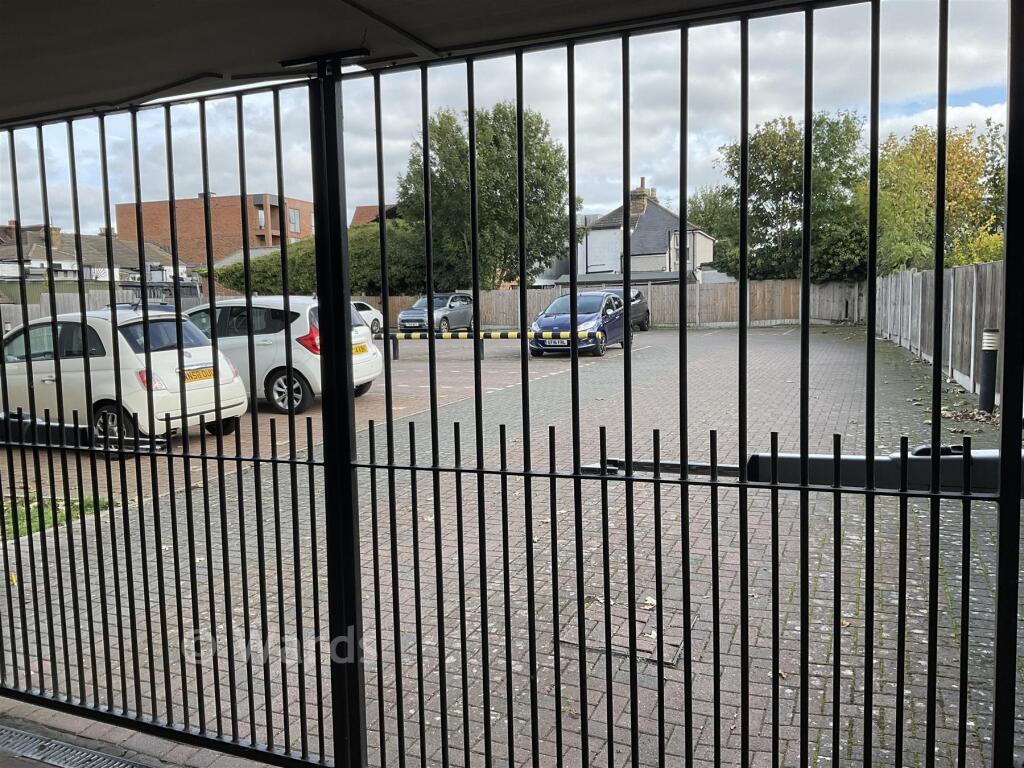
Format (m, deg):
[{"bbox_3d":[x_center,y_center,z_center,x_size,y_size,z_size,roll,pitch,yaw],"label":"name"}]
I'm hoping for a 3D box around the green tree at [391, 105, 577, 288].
[{"bbox_3d":[-1.232,-8.275,42.061,8.800,10.873,8.200,1,6,21],"label":"green tree"}]

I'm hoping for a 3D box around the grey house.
[{"bbox_3d":[8.650,-8.504,53.549,8.000,8.612,8.500,1,6,21],"label":"grey house"}]

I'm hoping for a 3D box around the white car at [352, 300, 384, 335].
[{"bbox_3d":[-6.923,-2.648,34.169,1.820,1.430,4.600,1,6,21],"label":"white car"}]

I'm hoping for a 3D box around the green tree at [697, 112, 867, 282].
[{"bbox_3d":[11.506,-7.187,37.045,7.300,9.005,6.500,1,6,21],"label":"green tree"}]

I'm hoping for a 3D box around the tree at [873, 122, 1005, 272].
[{"bbox_3d":[13.867,-5.130,28.047,4.900,6.713,4.800,1,6,21],"label":"tree"}]

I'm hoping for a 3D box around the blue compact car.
[{"bbox_3d":[1.692,-1.498,20.930,1.750,1.480,3.950,1,6,21],"label":"blue compact car"}]

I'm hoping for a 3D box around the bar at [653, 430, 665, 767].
[{"bbox_3d":[0.395,0.683,2.313,0.017,1.120,0.017,1,5,22],"label":"bar"}]

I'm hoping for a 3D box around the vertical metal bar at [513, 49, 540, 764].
[{"bbox_3d":[0.044,0.167,2.408,0.020,2.149,0.020,1,5,22],"label":"vertical metal bar"}]

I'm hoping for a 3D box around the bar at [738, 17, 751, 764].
[{"bbox_3d":[0.592,0.176,2.183,0.020,2.143,0.020,1,5,22],"label":"bar"}]

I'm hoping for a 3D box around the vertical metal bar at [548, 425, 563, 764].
[{"bbox_3d":[0.120,0.676,2.426,0.017,1.127,0.017,1,5,22],"label":"vertical metal bar"}]

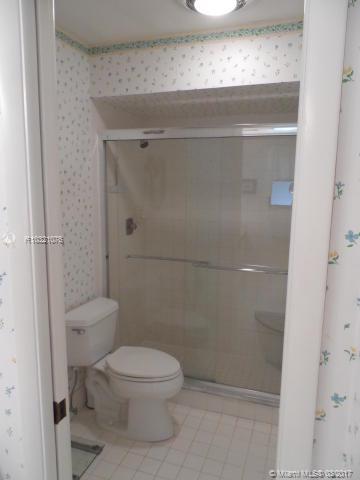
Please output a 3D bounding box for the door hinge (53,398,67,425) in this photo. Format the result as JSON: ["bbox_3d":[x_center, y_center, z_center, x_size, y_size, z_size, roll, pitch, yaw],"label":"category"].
[{"bbox_3d":[-0.368,0.526,1.020,0.020,0.065,0.045,4,9,18],"label":"door hinge"}]

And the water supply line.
[{"bbox_3d":[-0.675,0.954,2.110,0.060,0.300,0.060,4,9,18],"label":"water supply line"}]

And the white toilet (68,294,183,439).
[{"bbox_3d":[-0.315,0.837,2.192,0.745,0.720,0.480,4,9,18],"label":"white toilet"}]

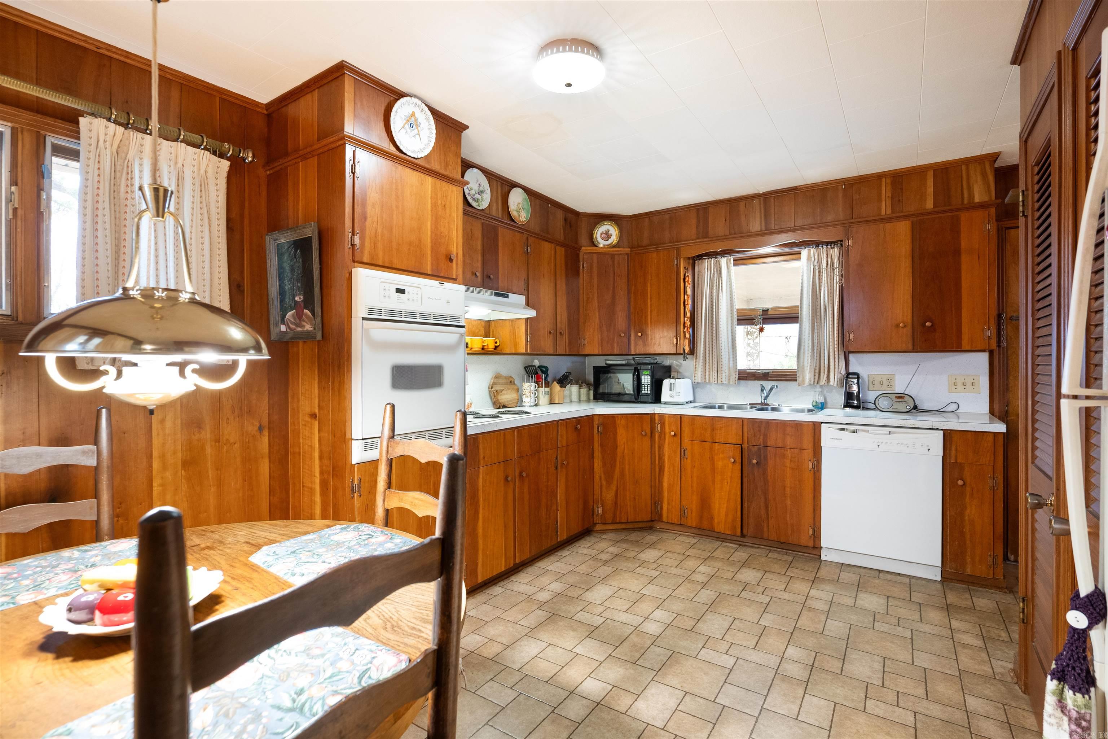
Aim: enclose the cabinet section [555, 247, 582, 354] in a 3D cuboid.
[{"bbox_3d":[-0.005,-0.551,4.101,0.310,0.848,0.335,0,1,36],"label":"cabinet section"}]

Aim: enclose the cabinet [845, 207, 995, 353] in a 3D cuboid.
[{"bbox_3d":[2.359,-0.532,3.223,0.760,0.830,0.320,0,1,34],"label":"cabinet"}]

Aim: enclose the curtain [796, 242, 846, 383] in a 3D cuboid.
[{"bbox_3d":[1.950,-0.392,3.609,0.305,1.032,0.070,0,0,33],"label":"curtain"}]

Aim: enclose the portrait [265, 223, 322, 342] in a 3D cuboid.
[{"bbox_3d":[-1.137,-0.366,2.147,0.410,0.485,0.035,0,2,34],"label":"portrait"}]

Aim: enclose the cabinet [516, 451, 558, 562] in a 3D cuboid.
[{"bbox_3d":[-0.329,0.856,3.311,0.570,0.625,0.460,0,1,34],"label":"cabinet"}]

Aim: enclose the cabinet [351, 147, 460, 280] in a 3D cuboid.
[{"bbox_3d":[-0.881,-0.678,2.415,0.580,0.470,0.615,0,0,34],"label":"cabinet"}]

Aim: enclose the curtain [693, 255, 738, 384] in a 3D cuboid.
[{"bbox_3d":[1.317,-0.403,4.033,0.360,1.045,0.090,0,1,34],"label":"curtain"}]

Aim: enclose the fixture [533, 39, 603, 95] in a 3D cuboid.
[{"bbox_3d":[0.059,-1.158,1.925,0.285,0.100,0.285,0,0,0],"label":"fixture"}]

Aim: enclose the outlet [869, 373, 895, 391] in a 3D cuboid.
[{"bbox_3d":[2.301,0.094,3.456,0.160,0.116,0.012,0,1,34],"label":"outlet"}]

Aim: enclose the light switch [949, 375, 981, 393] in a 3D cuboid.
[{"bbox_3d":[2.678,0.096,3.220,0.163,0.115,0.010,0,0,33],"label":"light switch"}]

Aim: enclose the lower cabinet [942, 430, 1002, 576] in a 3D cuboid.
[{"bbox_3d":[2.477,0.750,2.977,0.265,0.810,0.590,0,0,33],"label":"lower cabinet"}]

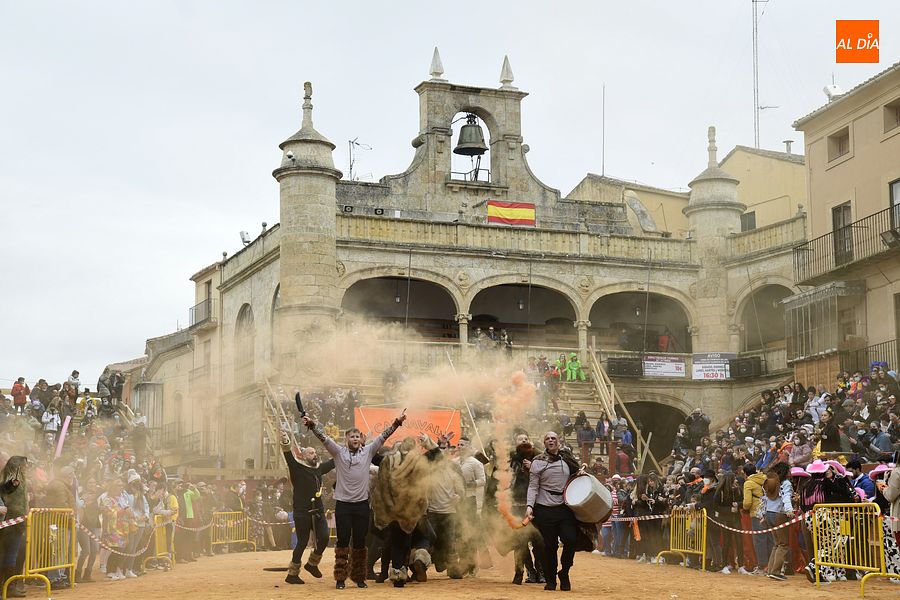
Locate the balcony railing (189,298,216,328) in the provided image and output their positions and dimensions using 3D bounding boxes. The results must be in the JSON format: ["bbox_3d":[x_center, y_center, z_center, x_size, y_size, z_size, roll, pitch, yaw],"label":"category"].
[{"bbox_3d":[-11.067,0.617,67.000,0.500,0.959,2.961,4,-9,-23],"label":"balcony railing"}]

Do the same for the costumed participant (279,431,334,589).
[{"bbox_3d":[-1.691,2.444,17.700,0.650,1.780,0.520,5,-10,-33],"label":"costumed participant"}]

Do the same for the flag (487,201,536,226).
[{"bbox_3d":[2.631,-3.658,63.500,2.250,1.000,0.050,3,-9,-24],"label":"flag"}]

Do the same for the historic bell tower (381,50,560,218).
[{"bbox_3d":[0.866,-6.544,60.400,7.200,6.700,1.200,3,-9,-21],"label":"historic bell tower"}]

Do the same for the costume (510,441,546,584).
[{"bbox_3d":[0.906,2.470,17.800,0.540,1.770,0.450,-1,-8,3],"label":"costume"}]

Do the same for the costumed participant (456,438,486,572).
[{"bbox_3d":[0.271,2.613,19.000,0.500,1.750,0.420,-5,-9,30],"label":"costumed participant"}]

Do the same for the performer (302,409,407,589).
[{"bbox_3d":[-1.054,2.238,16.950,1.149,1.987,0.500,0,-8,0],"label":"performer"}]

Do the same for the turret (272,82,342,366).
[{"bbox_3d":[-4.988,-2.677,52.500,2.450,10.187,2.450,0,-8,0],"label":"turret"}]

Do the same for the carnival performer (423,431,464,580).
[{"bbox_3d":[-0.080,2.570,18.700,0.560,1.770,0.470,-1,-8,3],"label":"carnival performer"}]

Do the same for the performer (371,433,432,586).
[{"bbox_3d":[-0.556,2.406,17.100,0.650,1.664,0.600,0,-8,0],"label":"performer"}]

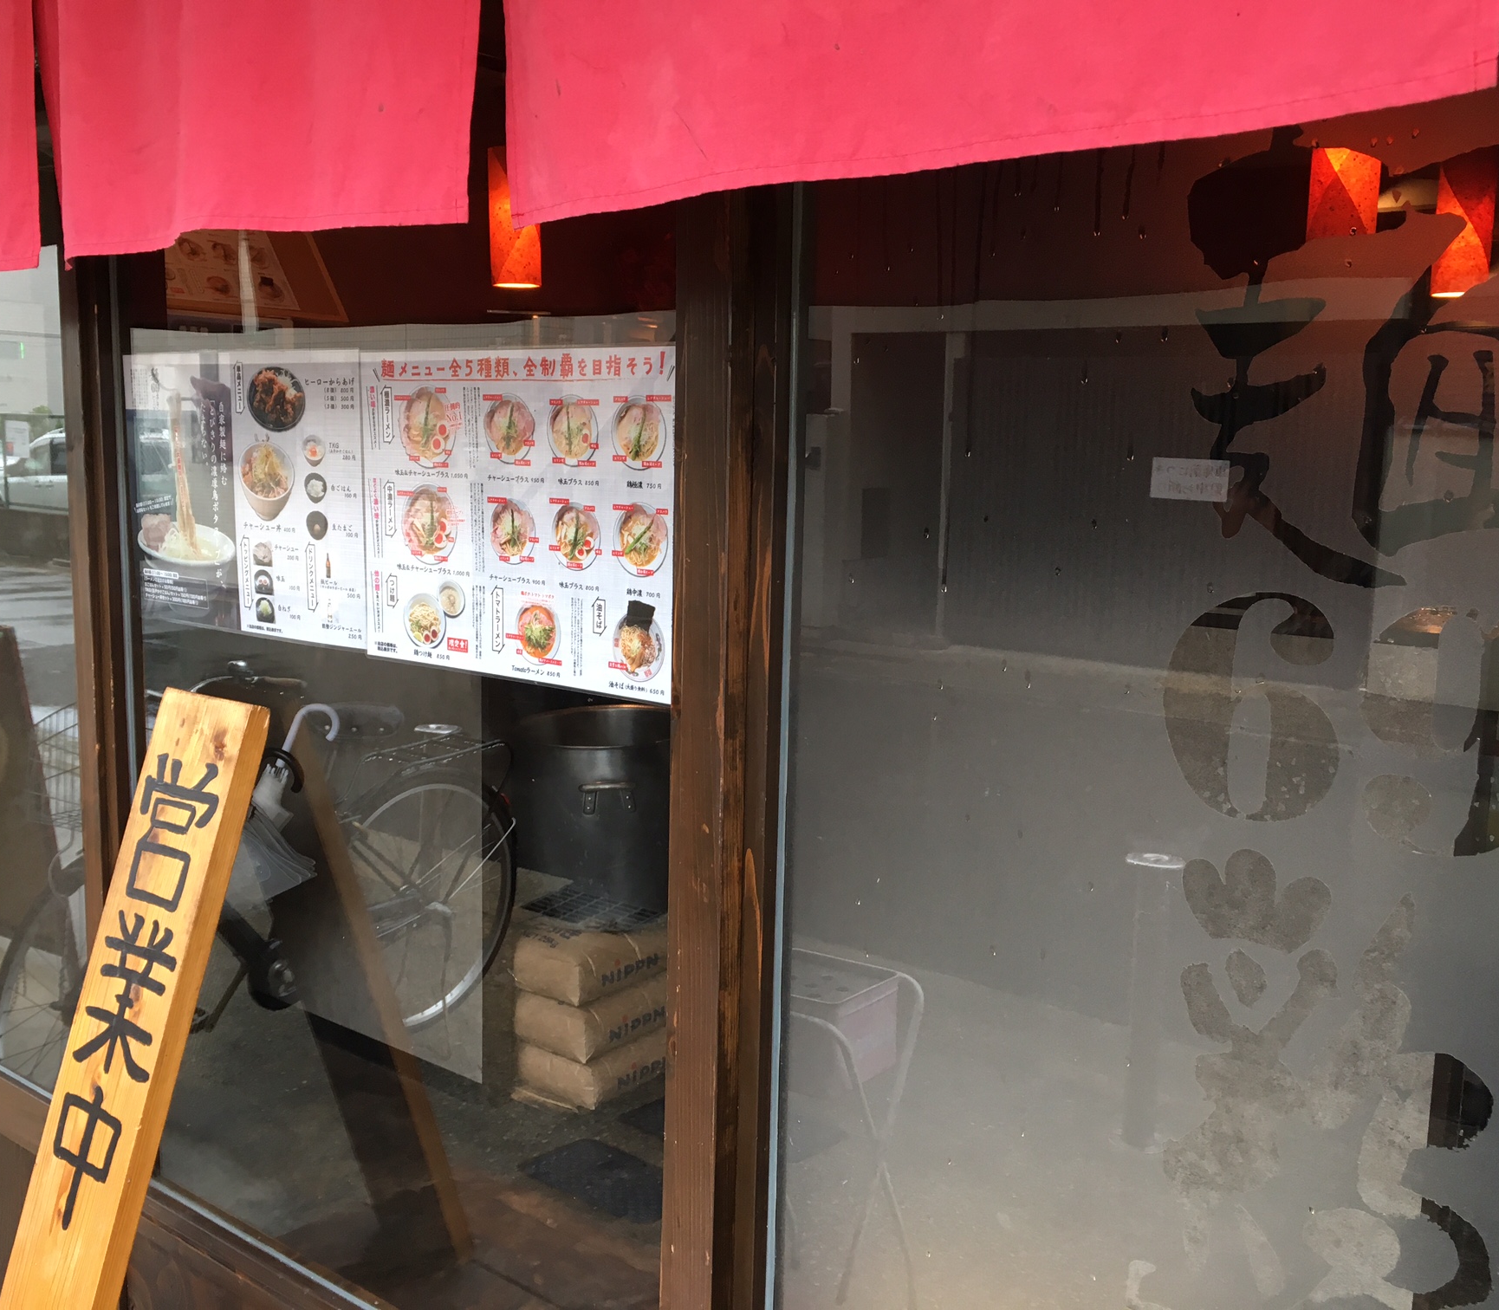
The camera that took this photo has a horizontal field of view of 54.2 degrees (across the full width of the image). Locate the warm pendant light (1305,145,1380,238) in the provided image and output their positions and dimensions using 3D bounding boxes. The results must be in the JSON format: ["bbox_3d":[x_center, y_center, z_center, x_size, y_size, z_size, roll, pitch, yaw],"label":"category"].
[{"bbox_3d":[1.062,-0.876,2.600,0.114,0.330,0.114,8,10,37],"label":"warm pendant light"}]

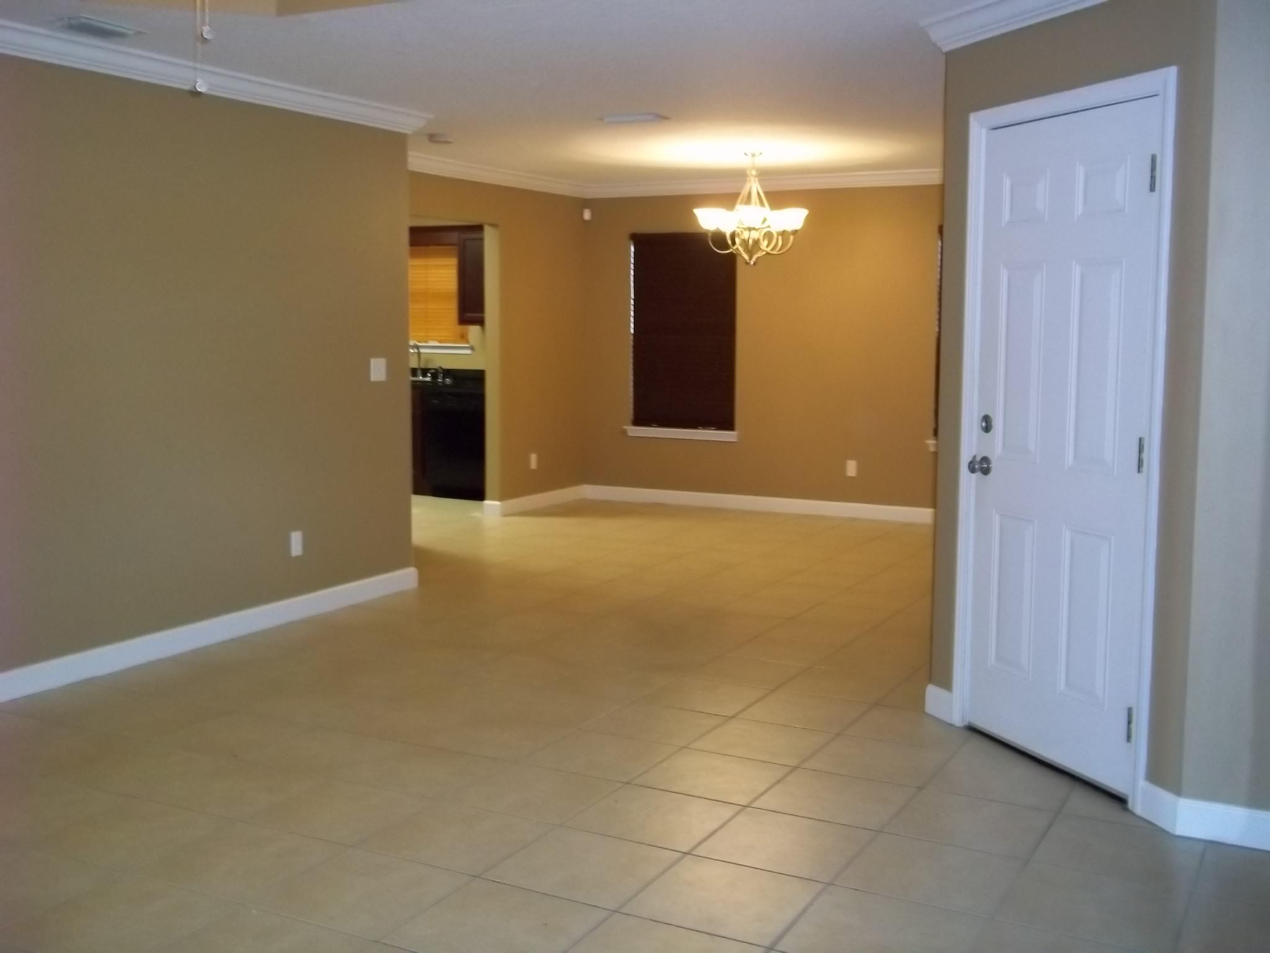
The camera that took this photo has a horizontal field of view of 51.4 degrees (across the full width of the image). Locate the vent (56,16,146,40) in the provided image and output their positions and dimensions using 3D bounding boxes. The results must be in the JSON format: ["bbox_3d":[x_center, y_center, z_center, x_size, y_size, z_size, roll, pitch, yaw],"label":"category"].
[{"bbox_3d":[-1.897,-1.604,4.750,0.170,0.025,0.320,4,7,28],"label":"vent"}]

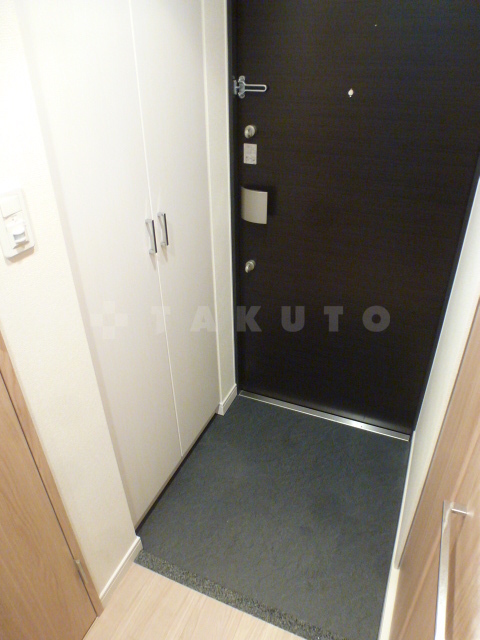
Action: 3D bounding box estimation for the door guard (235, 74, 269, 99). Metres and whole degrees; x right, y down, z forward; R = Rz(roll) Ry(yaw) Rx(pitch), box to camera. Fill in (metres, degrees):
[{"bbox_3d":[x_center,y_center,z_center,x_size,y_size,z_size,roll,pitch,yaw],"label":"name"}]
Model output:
[{"bbox_3d":[0.041,-0.843,1.606,0.122,0.073,0.040,12,32,21],"label":"door guard"}]

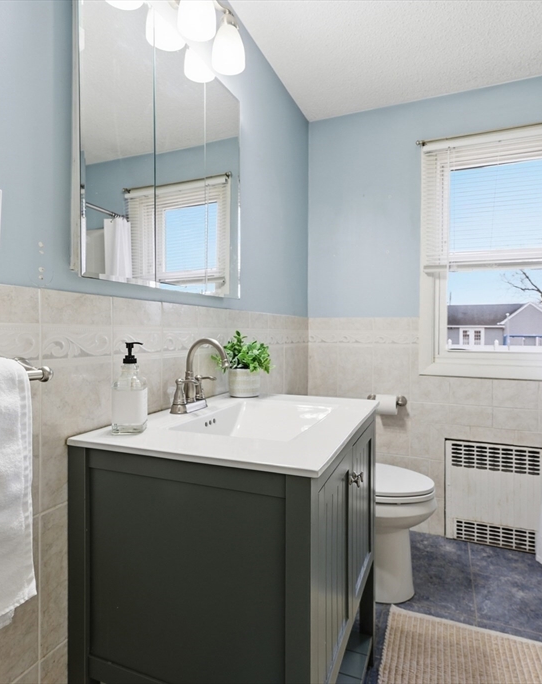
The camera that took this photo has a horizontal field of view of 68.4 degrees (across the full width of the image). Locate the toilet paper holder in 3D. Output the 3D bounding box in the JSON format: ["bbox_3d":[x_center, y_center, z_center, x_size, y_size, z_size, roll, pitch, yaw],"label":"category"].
[{"bbox_3d":[0.667,0.331,2.271,0.217,0.058,0.075,0,1,23],"label":"toilet paper holder"}]

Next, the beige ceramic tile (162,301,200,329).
[{"bbox_3d":[-0.305,-0.087,1.342,0.010,0.079,0.203,1,1,24],"label":"beige ceramic tile"}]

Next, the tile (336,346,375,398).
[{"bbox_3d":[0.515,0.182,2.417,0.203,0.308,0.010,1,1,24],"label":"tile"}]

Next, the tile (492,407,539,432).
[{"bbox_3d":[1.275,0.402,2.080,0.205,0.115,0.010,1,1,24],"label":"tile"}]

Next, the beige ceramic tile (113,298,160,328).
[{"bbox_3d":[-0.388,-0.084,1.157,0.010,0.079,0.203,1,1,24],"label":"beige ceramic tile"}]

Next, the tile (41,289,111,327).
[{"bbox_3d":[-0.471,-0.080,0.971,0.010,0.079,0.203,1,1,24],"label":"tile"}]

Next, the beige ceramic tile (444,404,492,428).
[{"bbox_3d":[1.074,0.400,2.143,0.208,0.118,0.010,0,1,23],"label":"beige ceramic tile"}]

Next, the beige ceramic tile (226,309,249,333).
[{"bbox_3d":[-0.138,-0.095,1.713,0.010,0.079,0.203,1,1,24],"label":"beige ceramic tile"}]

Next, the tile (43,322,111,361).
[{"bbox_3d":[-0.471,0.004,0.973,0.010,0.089,0.203,1,1,24],"label":"tile"}]

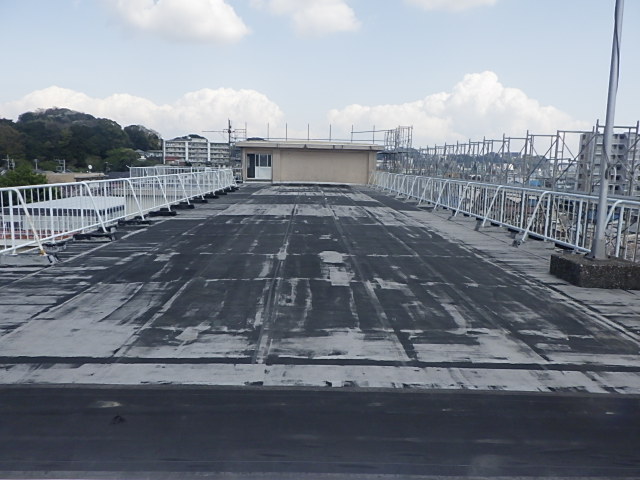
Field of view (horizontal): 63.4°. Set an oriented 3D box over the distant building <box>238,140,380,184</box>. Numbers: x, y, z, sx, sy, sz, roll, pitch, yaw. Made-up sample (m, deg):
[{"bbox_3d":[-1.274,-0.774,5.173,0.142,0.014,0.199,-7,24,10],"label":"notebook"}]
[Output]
[{"bbox_3d":[-0.765,-5.914,40.010,10.725,3.038,4.700,1,8,-2],"label":"distant building"}]

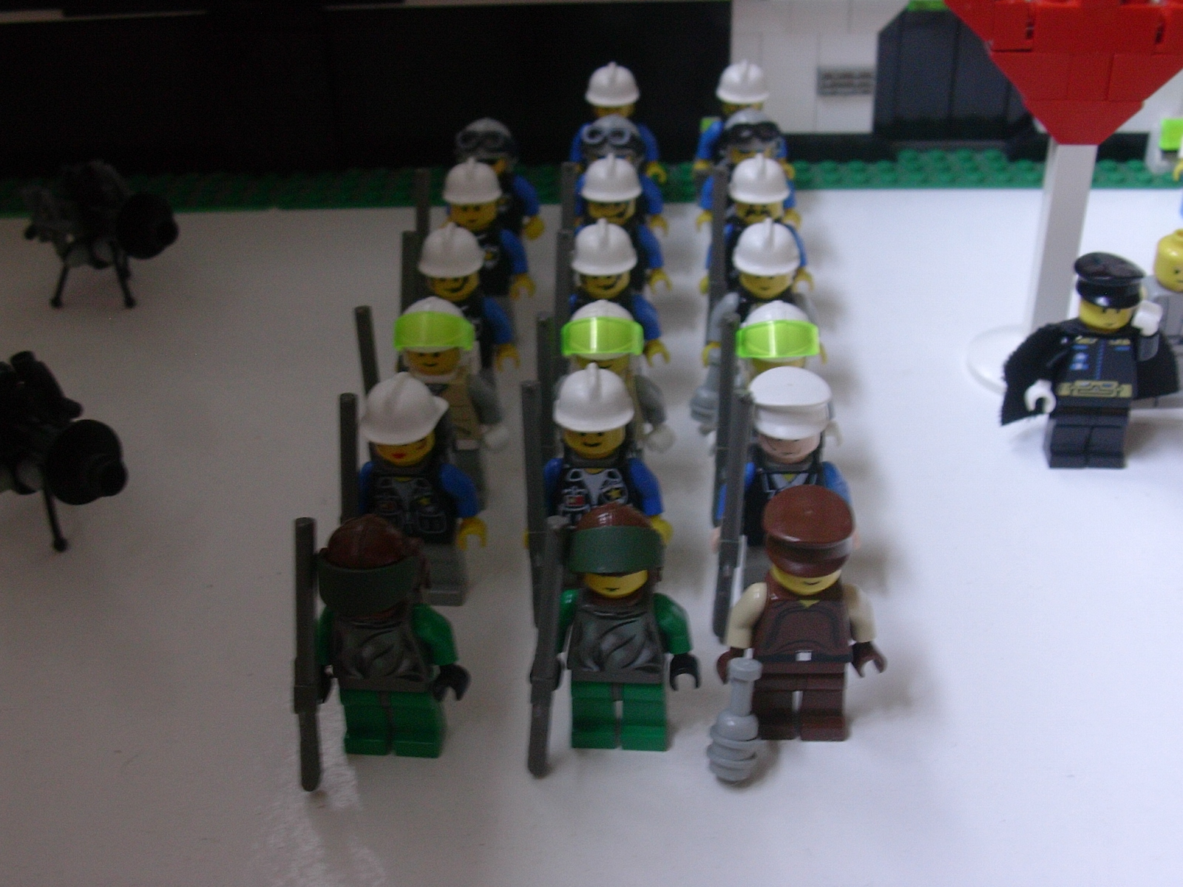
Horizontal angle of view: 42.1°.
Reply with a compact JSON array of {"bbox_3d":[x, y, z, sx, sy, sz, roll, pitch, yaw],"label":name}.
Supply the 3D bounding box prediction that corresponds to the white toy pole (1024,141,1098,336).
[{"bbox_3d":[0.104,-0.044,0.344,0.008,0.051,0.008,1,33,3],"label":"white toy pole"}]

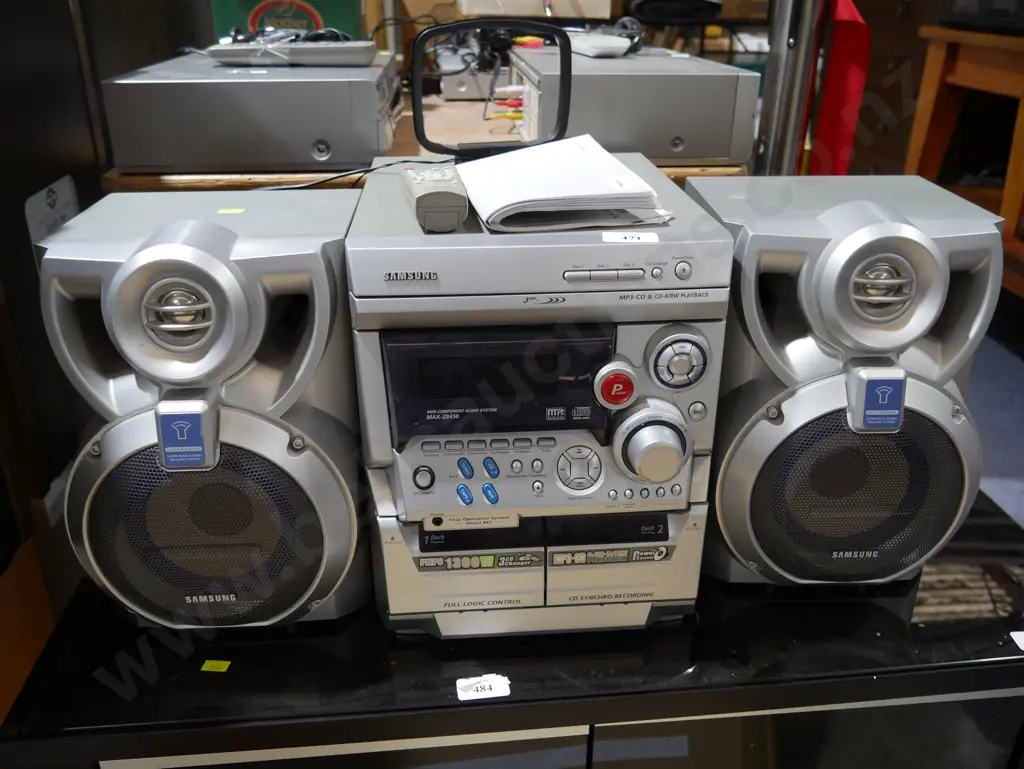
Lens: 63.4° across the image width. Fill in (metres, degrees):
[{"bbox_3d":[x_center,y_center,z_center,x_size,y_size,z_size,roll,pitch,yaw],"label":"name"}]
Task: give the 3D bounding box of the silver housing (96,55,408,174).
[{"bbox_3d":[-0.318,-0.383,1.125,0.300,0.098,0.419,-2,26,-4],"label":"silver housing"}]

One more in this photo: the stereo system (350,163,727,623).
[{"bbox_3d":[0.012,-0.008,0.748,0.269,0.325,0.316,-2,27,-4],"label":"stereo system"}]

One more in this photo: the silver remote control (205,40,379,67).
[{"bbox_3d":[-0.278,-0.419,1.055,0.215,0.026,0.055,0,26,1],"label":"silver remote control"}]

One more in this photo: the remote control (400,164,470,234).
[{"bbox_3d":[-0.066,-0.156,0.656,0.043,0.027,0.165,-5,27,-10],"label":"remote control"}]

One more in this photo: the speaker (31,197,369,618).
[{"bbox_3d":[-0.228,0.018,0.696,0.214,0.319,0.188,-2,27,-3],"label":"speaker"}]

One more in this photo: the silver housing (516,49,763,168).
[{"bbox_3d":[0.141,-0.402,1.165,0.258,0.103,0.424,-2,26,-5],"label":"silver housing"}]

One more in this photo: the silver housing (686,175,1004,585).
[{"bbox_3d":[0.267,-0.005,0.743,0.214,0.319,0.191,-1,27,-2],"label":"silver housing"}]

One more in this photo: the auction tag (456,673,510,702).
[{"bbox_3d":[-0.022,0.233,0.637,0.038,0.002,0.022,-2,26,-4],"label":"auction tag"}]

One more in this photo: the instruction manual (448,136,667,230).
[{"bbox_3d":[0.030,-0.170,0.679,0.145,0.030,0.200,-6,27,-11],"label":"instruction manual"}]

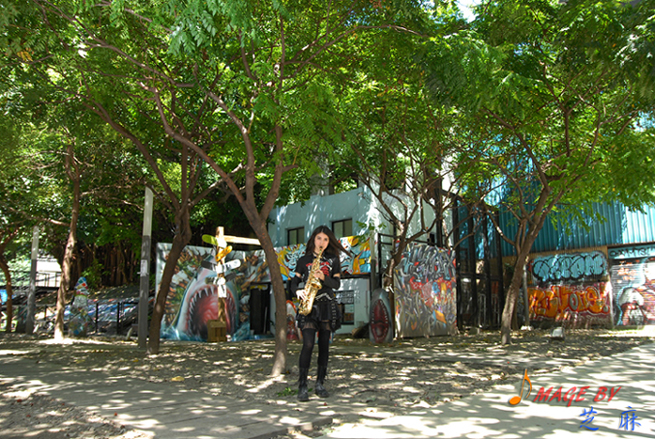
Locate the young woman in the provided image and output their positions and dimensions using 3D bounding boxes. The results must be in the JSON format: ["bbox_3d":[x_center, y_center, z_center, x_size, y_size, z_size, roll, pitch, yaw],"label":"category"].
[{"bbox_3d":[-0.090,0.876,4.770,0.580,1.640,0.460,0,-10,0],"label":"young woman"}]

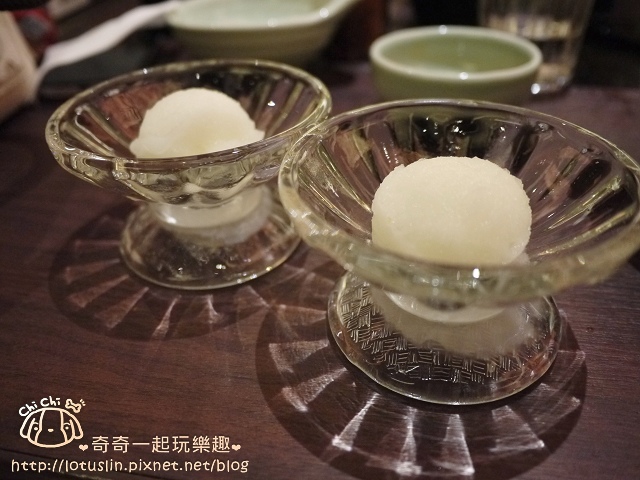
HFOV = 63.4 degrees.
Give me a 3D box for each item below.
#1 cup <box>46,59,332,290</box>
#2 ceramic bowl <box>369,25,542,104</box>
[{"bbox_3d":[-0.048,-0.029,0.218,0.106,0.057,0.106,-2,38,1],"label":"cup"},{"bbox_3d":[0.083,-0.102,0.324,0.101,0.034,0.101,-2,38,1],"label":"ceramic bowl"}]

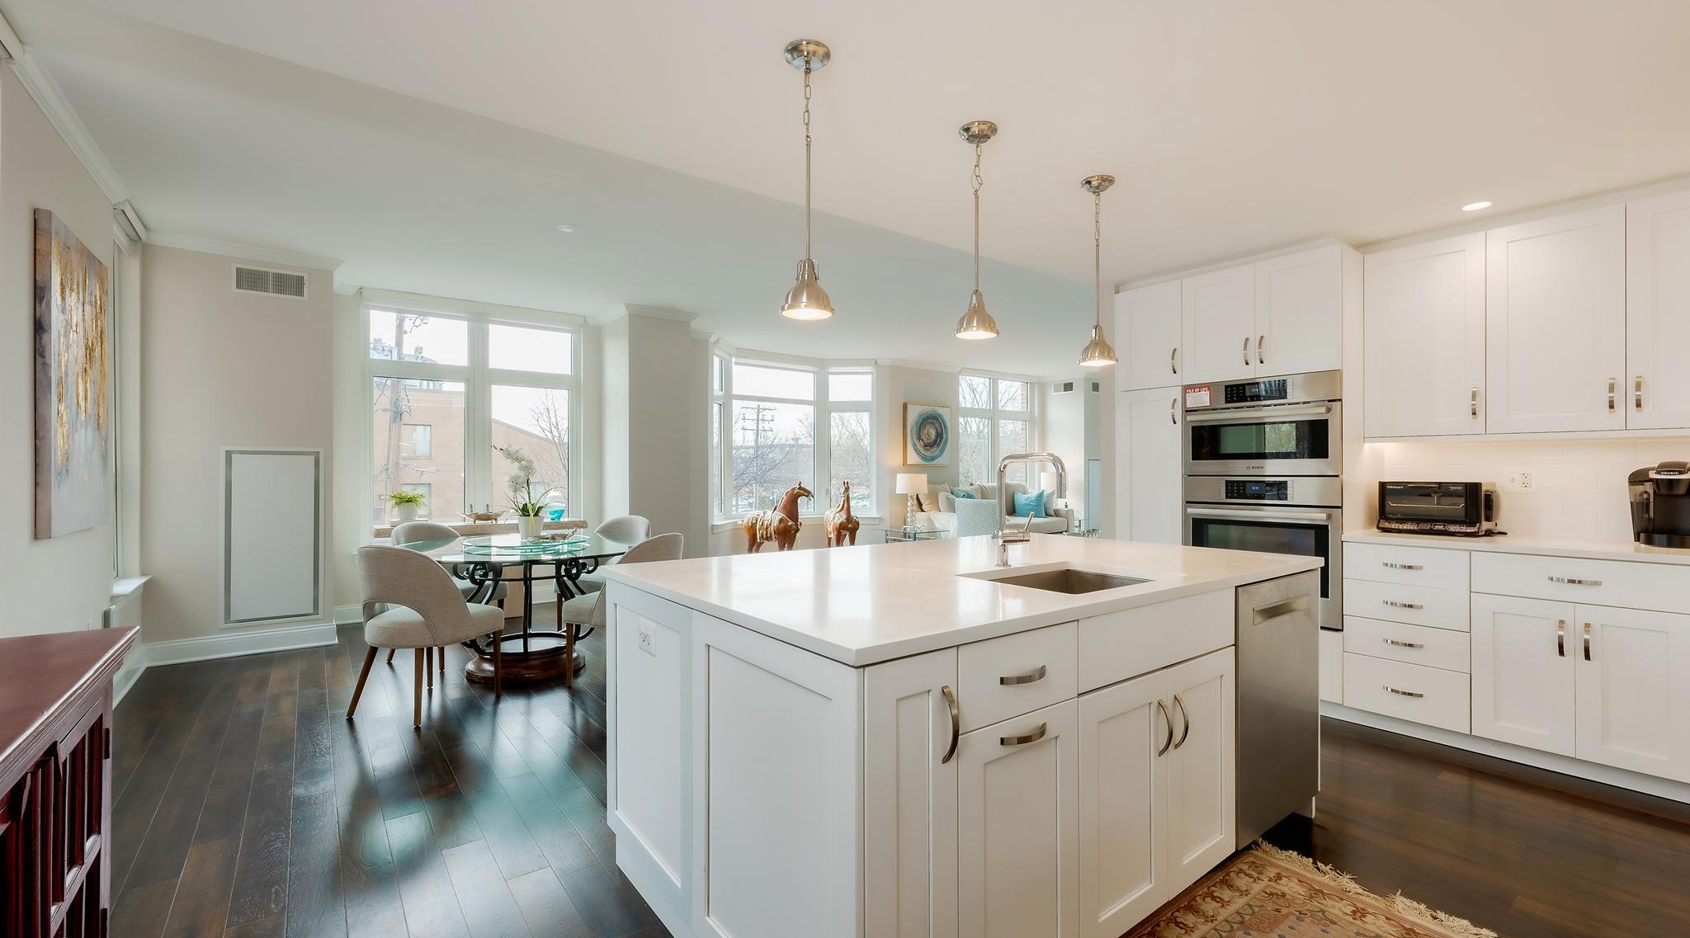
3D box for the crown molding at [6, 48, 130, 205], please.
[{"bbox_3d":[-3.445,-1.442,2.990,0.080,0.090,1.635,0,0,-39],"label":"crown molding"}]

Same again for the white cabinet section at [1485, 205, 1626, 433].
[{"bbox_3d":[3.166,-0.618,2.929,0.330,0.914,0.411,0,0,-39],"label":"white cabinet section"}]

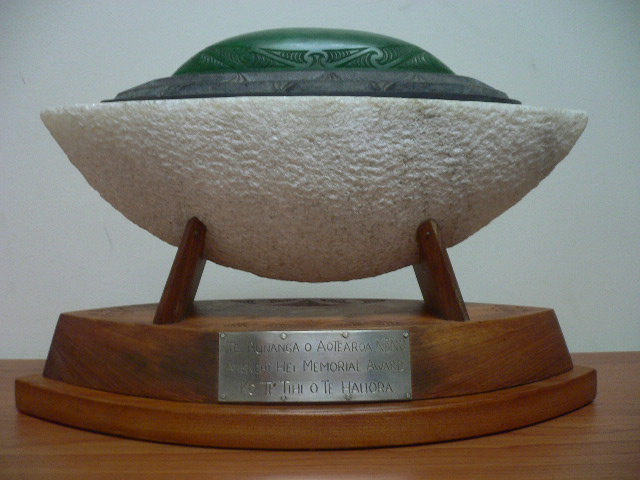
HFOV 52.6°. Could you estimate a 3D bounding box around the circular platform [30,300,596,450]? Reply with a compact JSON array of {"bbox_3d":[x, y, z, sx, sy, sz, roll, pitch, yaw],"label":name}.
[{"bbox_3d":[-0.006,0.084,0.457,0.411,0.066,0.159,0,5,-2],"label":"circular platform"}]

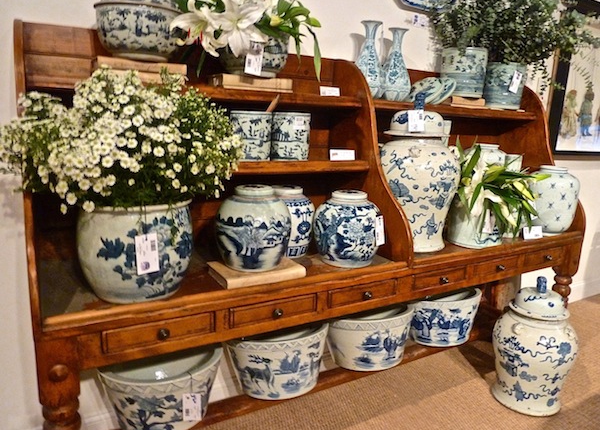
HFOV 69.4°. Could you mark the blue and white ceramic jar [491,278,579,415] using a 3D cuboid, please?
[{"bbox_3d":[1.199,0.643,2.233,0.392,0.663,0.392,2,10,0],"label":"blue and white ceramic jar"}]

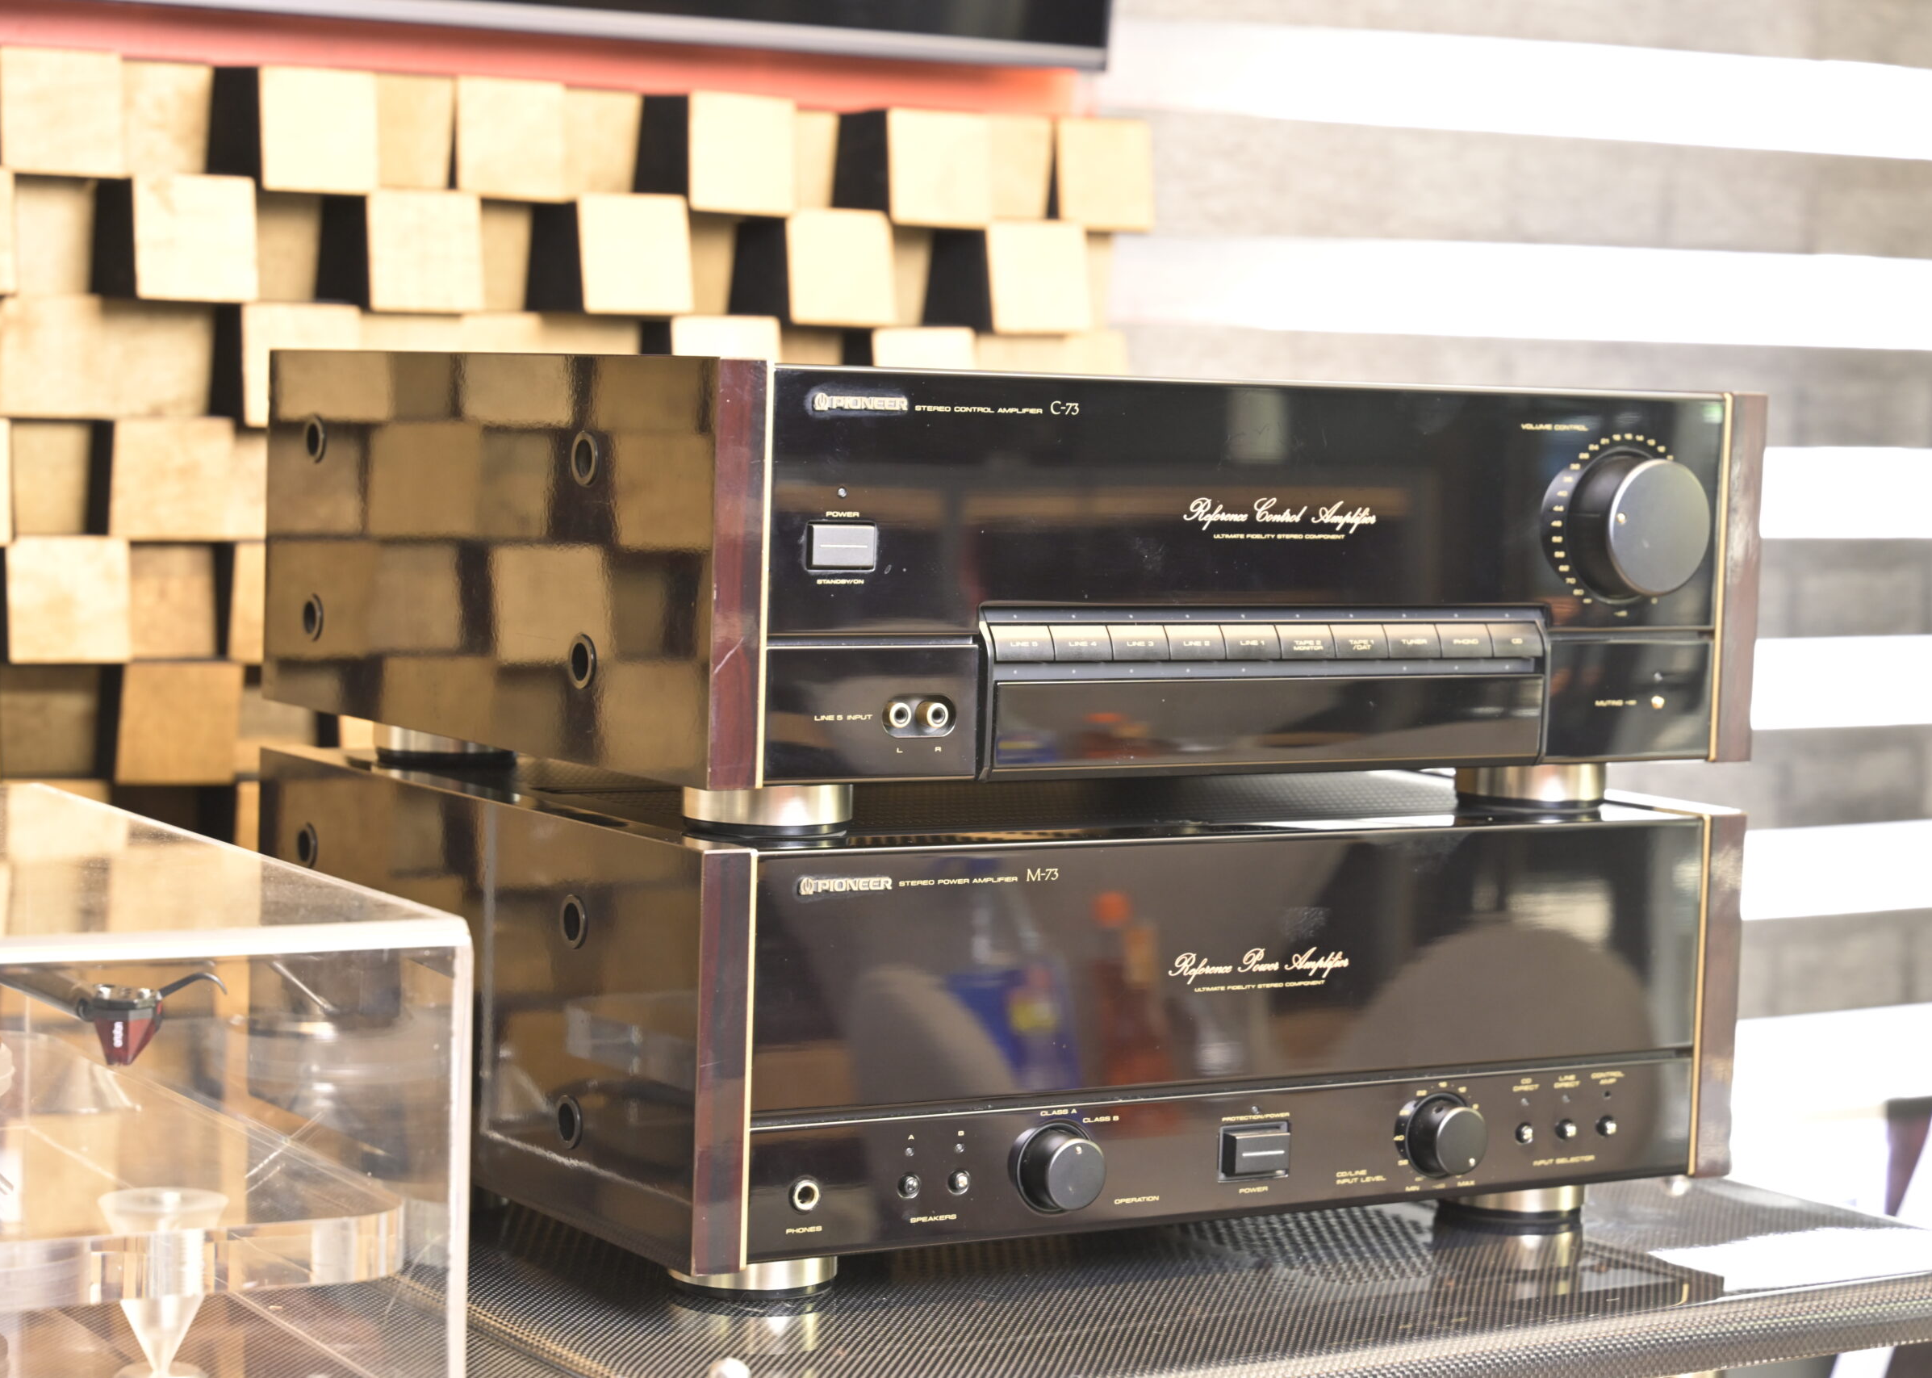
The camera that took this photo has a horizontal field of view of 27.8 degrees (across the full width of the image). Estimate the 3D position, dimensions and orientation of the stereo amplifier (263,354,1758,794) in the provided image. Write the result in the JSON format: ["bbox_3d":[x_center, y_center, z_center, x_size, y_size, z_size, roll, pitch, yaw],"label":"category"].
[{"bbox_3d":[0.015,-0.044,1.545,0.457,0.160,0.417,-1,5,-32],"label":"stereo amplifier"}]

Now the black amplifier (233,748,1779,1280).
[{"bbox_3d":[0.007,0.117,1.561,0.457,0.160,0.412,-1,5,-32],"label":"black amplifier"}]

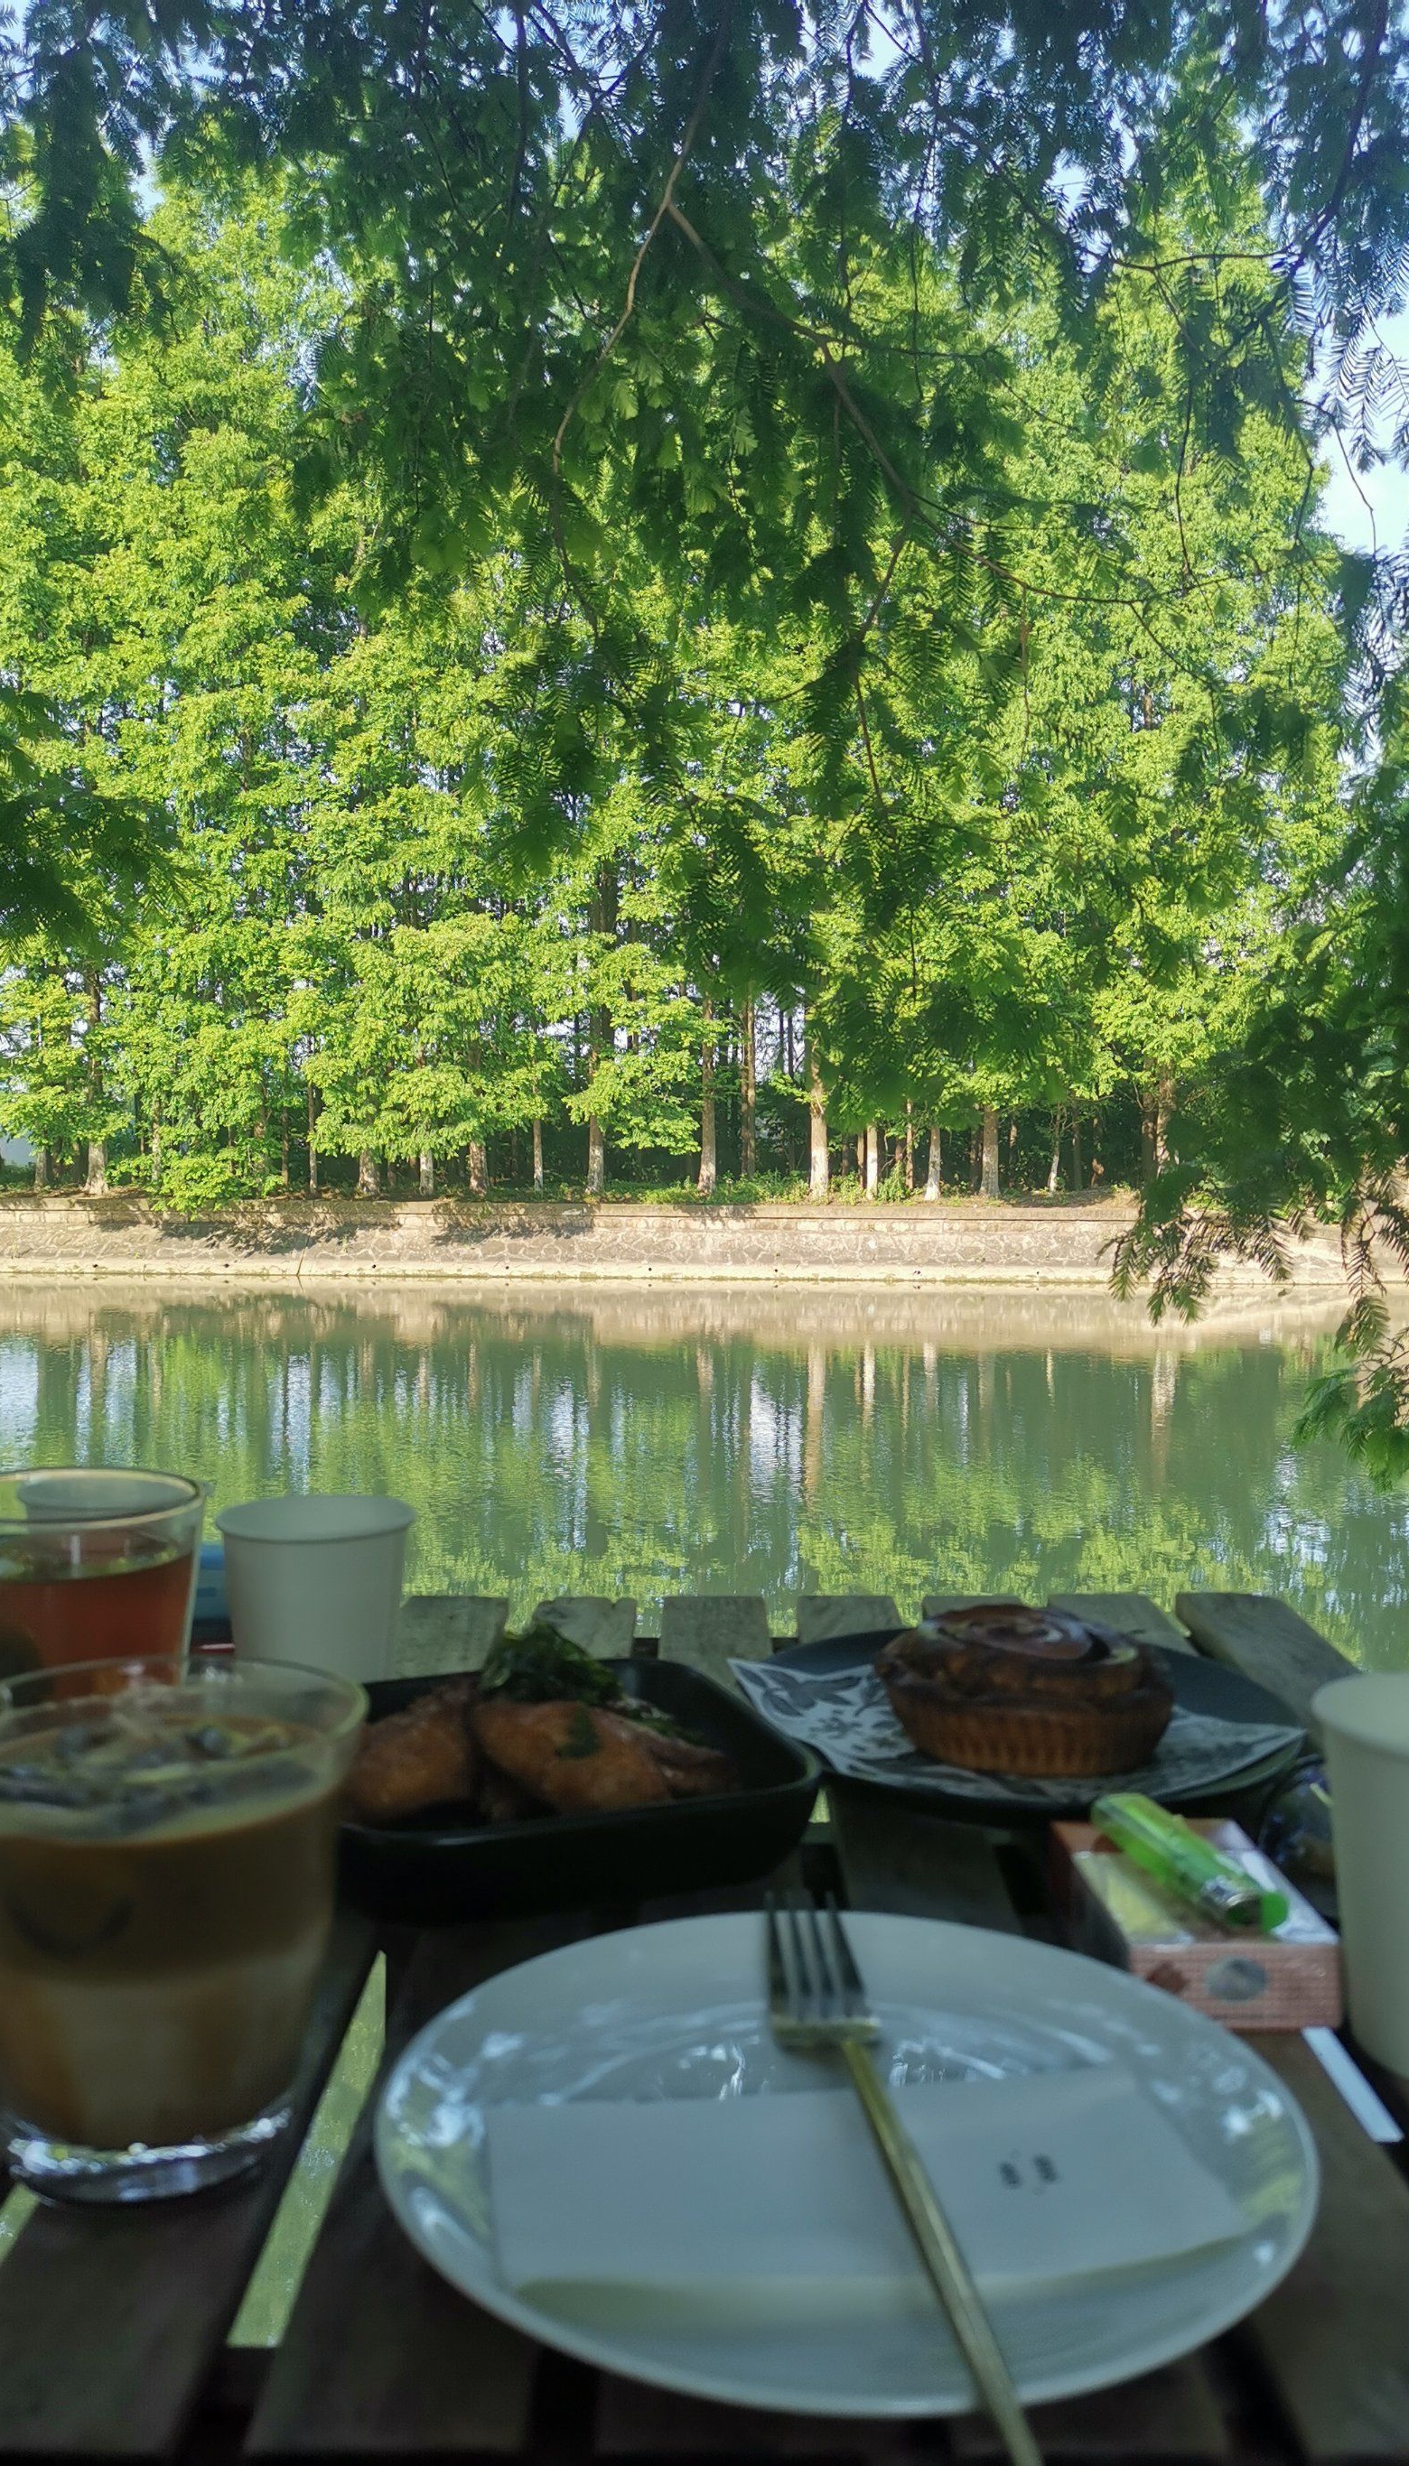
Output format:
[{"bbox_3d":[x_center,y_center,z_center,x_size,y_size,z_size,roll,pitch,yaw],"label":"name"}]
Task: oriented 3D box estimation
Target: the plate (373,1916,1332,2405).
[{"bbox_3d":[0.029,0.201,0.423,0.202,0.021,0.202,0,4,0],"label":"plate"}]

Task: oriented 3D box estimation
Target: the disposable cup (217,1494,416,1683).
[{"bbox_3d":[-0.145,0.148,0.721,0.075,0.085,0.075,0,4,0],"label":"disposable cup"}]

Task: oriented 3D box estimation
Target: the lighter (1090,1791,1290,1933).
[{"bbox_3d":[0.134,0.175,0.538,0.019,0.011,0.079,-1,4,-17],"label":"lighter"}]

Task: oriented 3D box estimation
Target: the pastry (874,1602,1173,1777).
[{"bbox_3d":[0.116,0.159,0.695,0.106,0.044,0.106,0,4,0],"label":"pastry"}]

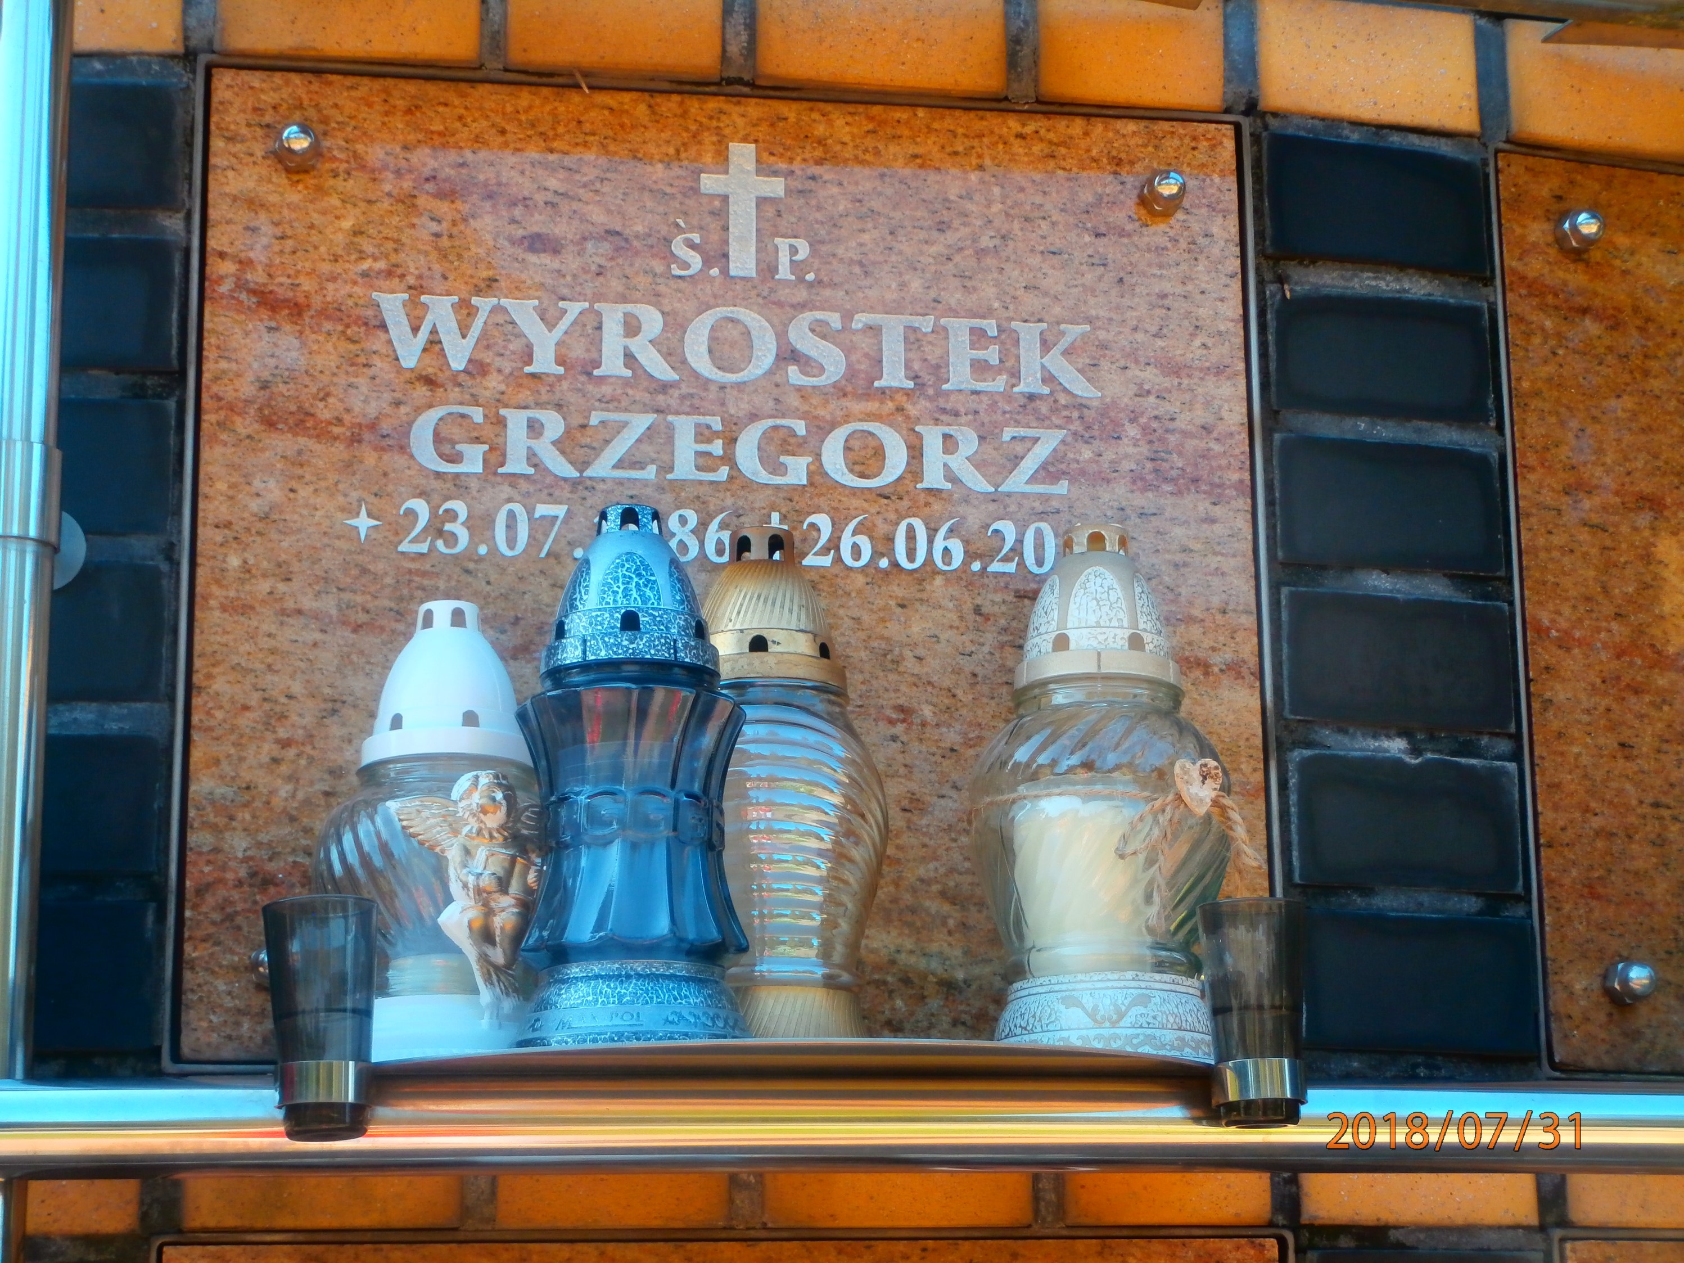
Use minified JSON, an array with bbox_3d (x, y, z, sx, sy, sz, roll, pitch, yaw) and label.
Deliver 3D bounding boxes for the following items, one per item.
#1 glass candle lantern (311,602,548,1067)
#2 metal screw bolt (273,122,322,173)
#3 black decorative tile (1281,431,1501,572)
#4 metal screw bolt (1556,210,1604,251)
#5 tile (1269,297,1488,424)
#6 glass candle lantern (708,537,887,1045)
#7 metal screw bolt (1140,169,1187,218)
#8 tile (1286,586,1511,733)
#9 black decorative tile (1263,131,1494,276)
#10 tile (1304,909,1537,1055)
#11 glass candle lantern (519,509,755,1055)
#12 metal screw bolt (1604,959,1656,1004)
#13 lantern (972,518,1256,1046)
[{"bbox_3d":[-0.163,0.086,1.386,0.114,0.194,0.122,5,-14,-22],"label":"glass candle lantern"},{"bbox_3d":[-0.258,-0.231,1.569,0.022,0.021,0.021,2,-14,-10],"label":"metal screw bolt"},{"bbox_3d":[0.266,-0.059,1.619,0.120,0.064,0.016,4,-14,-18],"label":"black decorative tile"},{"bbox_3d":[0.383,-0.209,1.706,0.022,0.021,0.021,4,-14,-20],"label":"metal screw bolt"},{"bbox_3d":[0.271,-0.137,1.668,0.120,0.065,0.015,3,-14,-17],"label":"tile"},{"bbox_3d":[-0.034,0.072,1.463,0.110,0.246,0.110,2,-14,-10],"label":"glass candle lantern"},{"bbox_3d":[0.156,-0.213,1.605,0.020,0.020,0.022,2,-13,-10],"label":"metal screw bolt"},{"bbox_3d":[0.267,0.016,1.601,0.120,0.064,0.016,4,-14,-18],"label":"tile"},{"bbox_3d":[0.264,-0.210,1.654,0.120,0.064,0.016,4,-14,-18],"label":"black decorative tile"},{"bbox_3d":[0.276,0.171,1.594,0.120,0.066,0.015,3,-14,-17],"label":"tile"},{"bbox_3d":[-0.085,0.062,1.347,0.096,0.222,0.096,0,-13,-4],"label":"glass candle lantern"},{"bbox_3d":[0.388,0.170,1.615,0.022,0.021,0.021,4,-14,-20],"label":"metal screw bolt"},{"bbox_3d":[0.113,0.072,1.430,0.118,0.234,0.122,-1,-13,0],"label":"lantern"}]

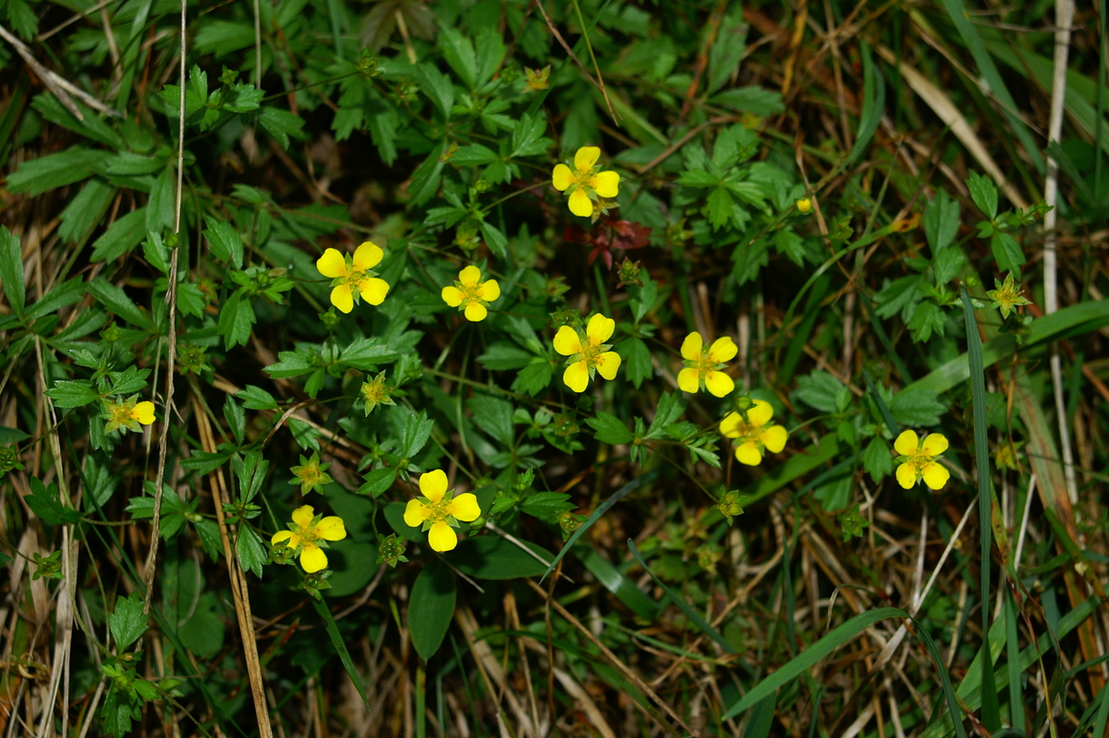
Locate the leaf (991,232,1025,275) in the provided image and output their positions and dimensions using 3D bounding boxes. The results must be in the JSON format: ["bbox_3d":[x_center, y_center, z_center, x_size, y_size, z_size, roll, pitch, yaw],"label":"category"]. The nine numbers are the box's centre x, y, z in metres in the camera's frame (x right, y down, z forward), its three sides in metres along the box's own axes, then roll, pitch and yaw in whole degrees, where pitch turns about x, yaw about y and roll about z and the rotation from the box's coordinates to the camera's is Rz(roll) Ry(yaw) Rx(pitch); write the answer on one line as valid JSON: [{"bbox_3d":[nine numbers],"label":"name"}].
[{"bbox_3d":[0.063,-0.016,0.515,0.004,0.002,0.007,-25,69,-14],"label":"leaf"}]

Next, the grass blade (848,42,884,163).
[{"bbox_3d":[0.045,-0.039,0.538,0.004,0.003,0.020,8,64,4],"label":"grass blade"}]

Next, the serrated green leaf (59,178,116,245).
[{"bbox_3d":[-0.075,-0.025,0.594,0.006,0.003,0.012,34,73,12],"label":"serrated green leaf"}]

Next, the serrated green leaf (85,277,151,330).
[{"bbox_3d":[-0.061,-0.009,0.522,0.012,0.002,0.003,37,70,16],"label":"serrated green leaf"}]

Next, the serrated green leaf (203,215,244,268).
[{"bbox_3d":[-0.052,-0.020,0.587,0.006,0.003,0.010,-27,72,-10],"label":"serrated green leaf"}]

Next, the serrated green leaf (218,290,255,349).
[{"bbox_3d":[-0.048,-0.007,0.560,0.005,0.003,0.009,10,67,4],"label":"serrated green leaf"}]

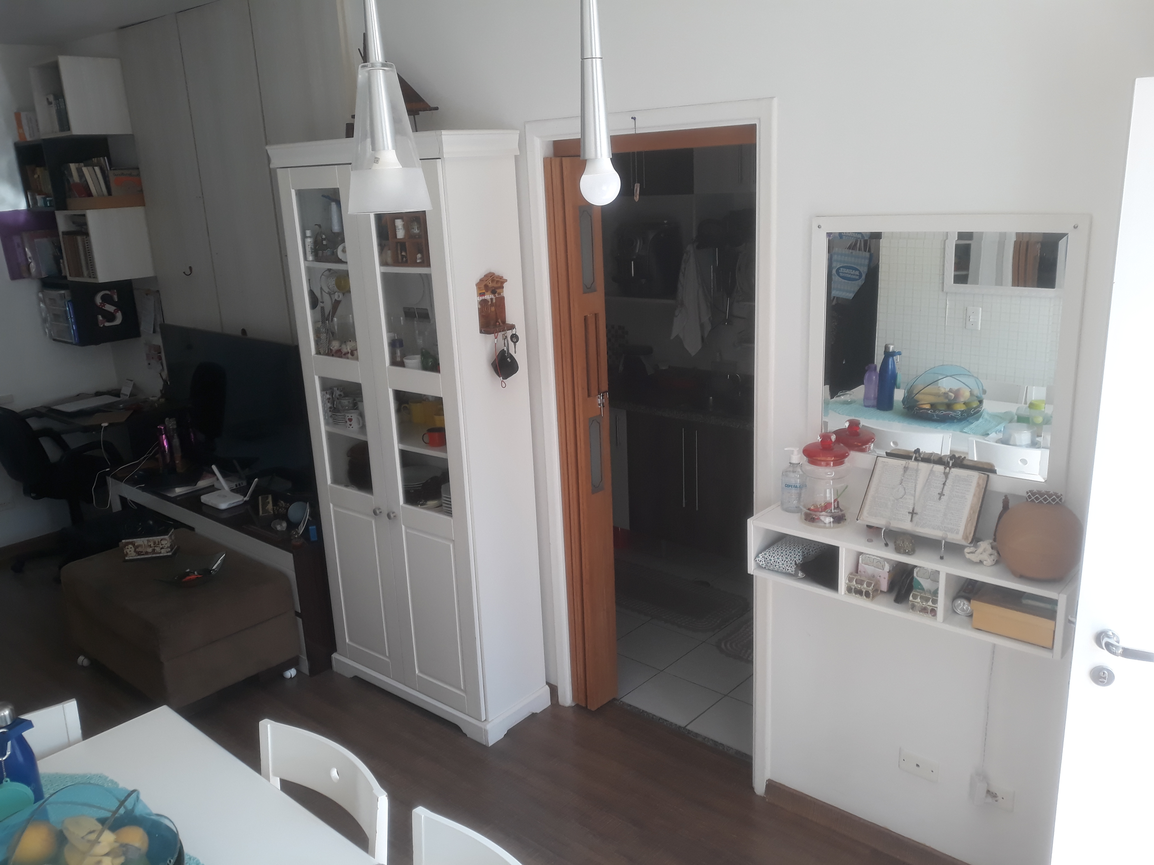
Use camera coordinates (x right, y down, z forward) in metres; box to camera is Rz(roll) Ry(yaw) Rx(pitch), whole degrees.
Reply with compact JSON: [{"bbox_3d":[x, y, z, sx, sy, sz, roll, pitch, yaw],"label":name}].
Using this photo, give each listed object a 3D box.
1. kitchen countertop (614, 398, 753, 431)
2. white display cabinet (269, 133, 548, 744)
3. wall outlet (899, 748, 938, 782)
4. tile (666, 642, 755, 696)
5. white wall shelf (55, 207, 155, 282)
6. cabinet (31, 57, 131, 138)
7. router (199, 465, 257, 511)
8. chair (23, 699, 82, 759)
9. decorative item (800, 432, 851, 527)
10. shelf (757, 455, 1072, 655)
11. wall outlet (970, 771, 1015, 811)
[{"bbox_3d":[0.581,-0.163,4.781,1.600,0.036,0.550,10,20,39],"label":"kitchen countertop"},{"bbox_3d":[-0.623,0.011,3.437,0.964,2.146,0.345,10,20,39],"label":"white display cabinet"},{"bbox_3d":[0.981,0.957,2.583,0.115,0.070,0.010,10,20,39],"label":"wall outlet"},{"bbox_3d":[0.573,0.990,3.773,0.310,0.010,0.302,11,20,40],"label":"tile"},{"bbox_3d":[-2.608,-1.045,4.983,0.410,0.375,0.304,11,20,40],"label":"white wall shelf"},{"bbox_3d":[-2.636,-1.766,4.780,0.410,0.373,0.304,11,20,40],"label":"cabinet"},{"bbox_3d":[-1.706,0.275,4.360,0.420,0.142,0.137,11,20,40],"label":"router"},{"bbox_3d":[-1.188,1.111,1.980,0.480,0.850,0.440,10,20,39],"label":"chair"},{"bbox_3d":[0.675,0.120,2.446,0.126,0.253,0.126,11,20,40],"label":"decorative item"},{"bbox_3d":[0.860,0.359,2.366,0.810,0.160,0.210,10,20,39],"label":"shelf"},{"bbox_3d":[1.124,0.984,2.445,0.115,0.067,0.014,11,20,40],"label":"wall outlet"}]

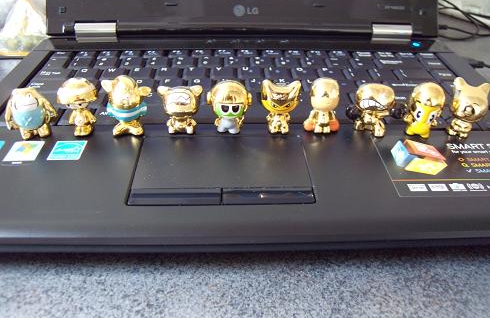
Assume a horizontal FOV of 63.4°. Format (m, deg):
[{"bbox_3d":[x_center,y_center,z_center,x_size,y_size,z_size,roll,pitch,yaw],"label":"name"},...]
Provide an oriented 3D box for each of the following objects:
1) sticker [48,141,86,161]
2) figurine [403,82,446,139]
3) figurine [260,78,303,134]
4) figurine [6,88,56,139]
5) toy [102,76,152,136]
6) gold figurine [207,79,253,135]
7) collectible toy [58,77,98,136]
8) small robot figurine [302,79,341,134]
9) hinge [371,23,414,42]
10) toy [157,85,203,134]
[{"bbox_3d":[-0.092,-0.004,0.207,0.016,0.001,0.016,-1,38,-2],"label":"sticker"},{"bbox_3d":[0.097,-0.027,0.214,0.018,0.029,0.018,13,40,16],"label":"figurine"},{"bbox_3d":[0.020,-0.030,0.221,0.022,0.029,0.018,2,40,2],"label":"figurine"},{"bbox_3d":[-0.116,-0.025,0.216,0.027,0.028,0.018,-8,41,-10],"label":"figurine"},{"bbox_3d":[-0.062,-0.029,0.214,0.025,0.030,0.018,-6,38,-8],"label":"toy"},{"bbox_3d":[-0.008,-0.030,0.221,0.025,0.029,0.019,-1,40,-2],"label":"gold figurine"},{"bbox_3d":[-0.090,-0.029,0.217,0.021,0.032,0.018,-7,40,-8],"label":"collectible toy"},{"bbox_3d":[0.041,-0.030,0.218,0.020,0.029,0.017,4,38,5],"label":"small robot figurine"},{"bbox_3d":[0.124,-0.107,0.334,0.034,0.012,0.012,-1,38,-2],"label":"hinge"},{"bbox_3d":[-0.036,-0.028,0.221,0.025,0.026,0.018,-3,40,-5],"label":"toy"}]

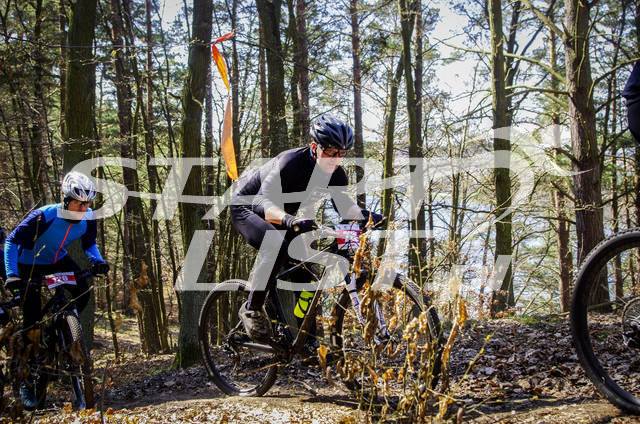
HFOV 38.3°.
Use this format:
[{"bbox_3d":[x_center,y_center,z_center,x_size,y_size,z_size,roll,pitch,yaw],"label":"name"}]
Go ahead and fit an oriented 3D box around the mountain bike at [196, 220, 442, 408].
[{"bbox_3d":[-0.090,0.583,5.222,1.870,1.030,0.730,-7,-4,44],"label":"mountain bike"}]

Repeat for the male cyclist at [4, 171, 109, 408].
[{"bbox_3d":[-1.830,0.555,6.330,0.760,1.620,0.920,-2,4,-35],"label":"male cyclist"}]

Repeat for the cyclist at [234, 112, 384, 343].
[{"bbox_3d":[-0.100,0.125,5.200,0.950,1.310,0.740,3,4,43],"label":"cyclist"}]

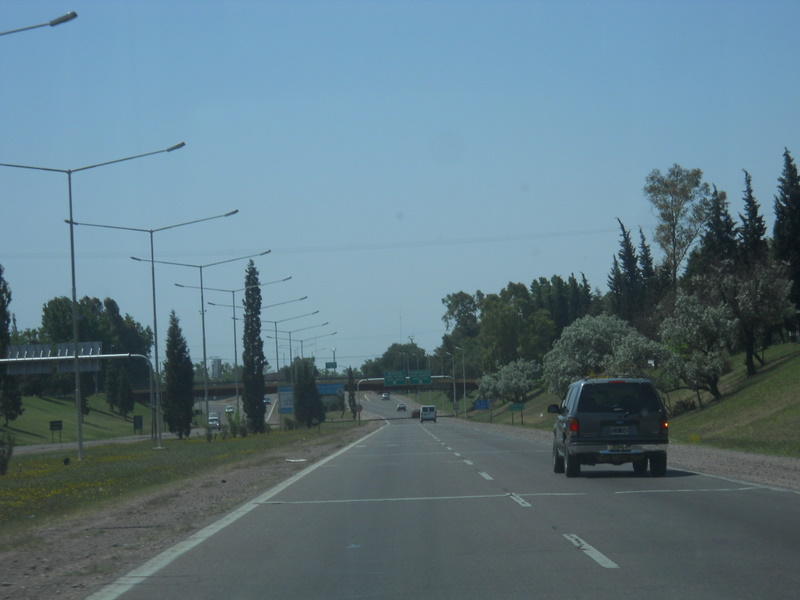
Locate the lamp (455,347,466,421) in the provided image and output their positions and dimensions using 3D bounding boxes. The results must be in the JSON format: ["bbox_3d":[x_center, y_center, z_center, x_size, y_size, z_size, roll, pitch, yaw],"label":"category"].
[{"bbox_3d":[8.725,12.054,325.000,1.440,10.300,0.400,-2,-3,0],"label":"lamp"}]

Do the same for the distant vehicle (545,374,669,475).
[{"bbox_3d":[3.730,2.320,41.200,1.860,1.740,4.750,-2,-3,0],"label":"distant vehicle"}]

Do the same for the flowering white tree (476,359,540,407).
[{"bbox_3d":[12.839,9.644,268.000,7.450,5.560,6.150,-2,-3,0],"label":"flowering white tree"}]

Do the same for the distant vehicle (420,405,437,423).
[{"bbox_3d":[3.542,14.371,284.500,1.940,2.120,4.800,-2,-3,-1],"label":"distant vehicle"}]

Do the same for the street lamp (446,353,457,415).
[{"bbox_3d":[8.109,13.357,358.000,1.420,10.270,0.400,-2,-3,0],"label":"street lamp"}]

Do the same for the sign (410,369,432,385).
[{"bbox_3d":[3.081,11.703,342.000,3.250,2.160,0.150,-2,-3,0],"label":"sign"}]

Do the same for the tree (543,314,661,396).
[{"bbox_3d":[14.413,4.184,162.000,8.370,6.220,7.150,-2,-3,0],"label":"tree"}]

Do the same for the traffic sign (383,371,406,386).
[{"bbox_3d":[-0.800,11.884,342.000,3.290,2.160,0.150,-2,-3,0],"label":"traffic sign"}]

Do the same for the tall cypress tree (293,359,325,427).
[{"bbox_3d":[-10.869,11.229,272.000,3.540,8.350,3.540,-2,-3,0],"label":"tall cypress tree"}]

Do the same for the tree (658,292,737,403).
[{"bbox_3d":[12.873,2.055,98.000,3.380,4.720,3.460,-2,-3,0],"label":"tree"}]

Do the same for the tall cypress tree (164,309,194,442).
[{"bbox_3d":[-17.604,5.961,180.000,2.420,10.250,2.420,-2,-3,0],"label":"tall cypress tree"}]

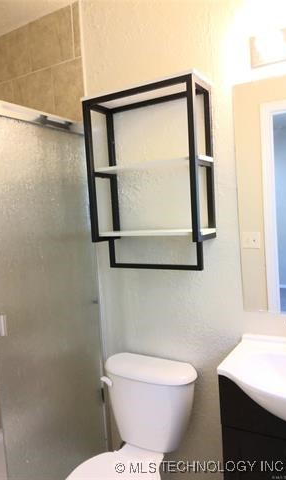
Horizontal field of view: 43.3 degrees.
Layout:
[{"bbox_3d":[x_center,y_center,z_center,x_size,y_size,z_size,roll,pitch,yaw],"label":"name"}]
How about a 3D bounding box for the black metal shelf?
[{"bbox_3d":[0.028,-0.246,1.551,0.510,0.749,0.194,0,5,31],"label":"black metal shelf"}]

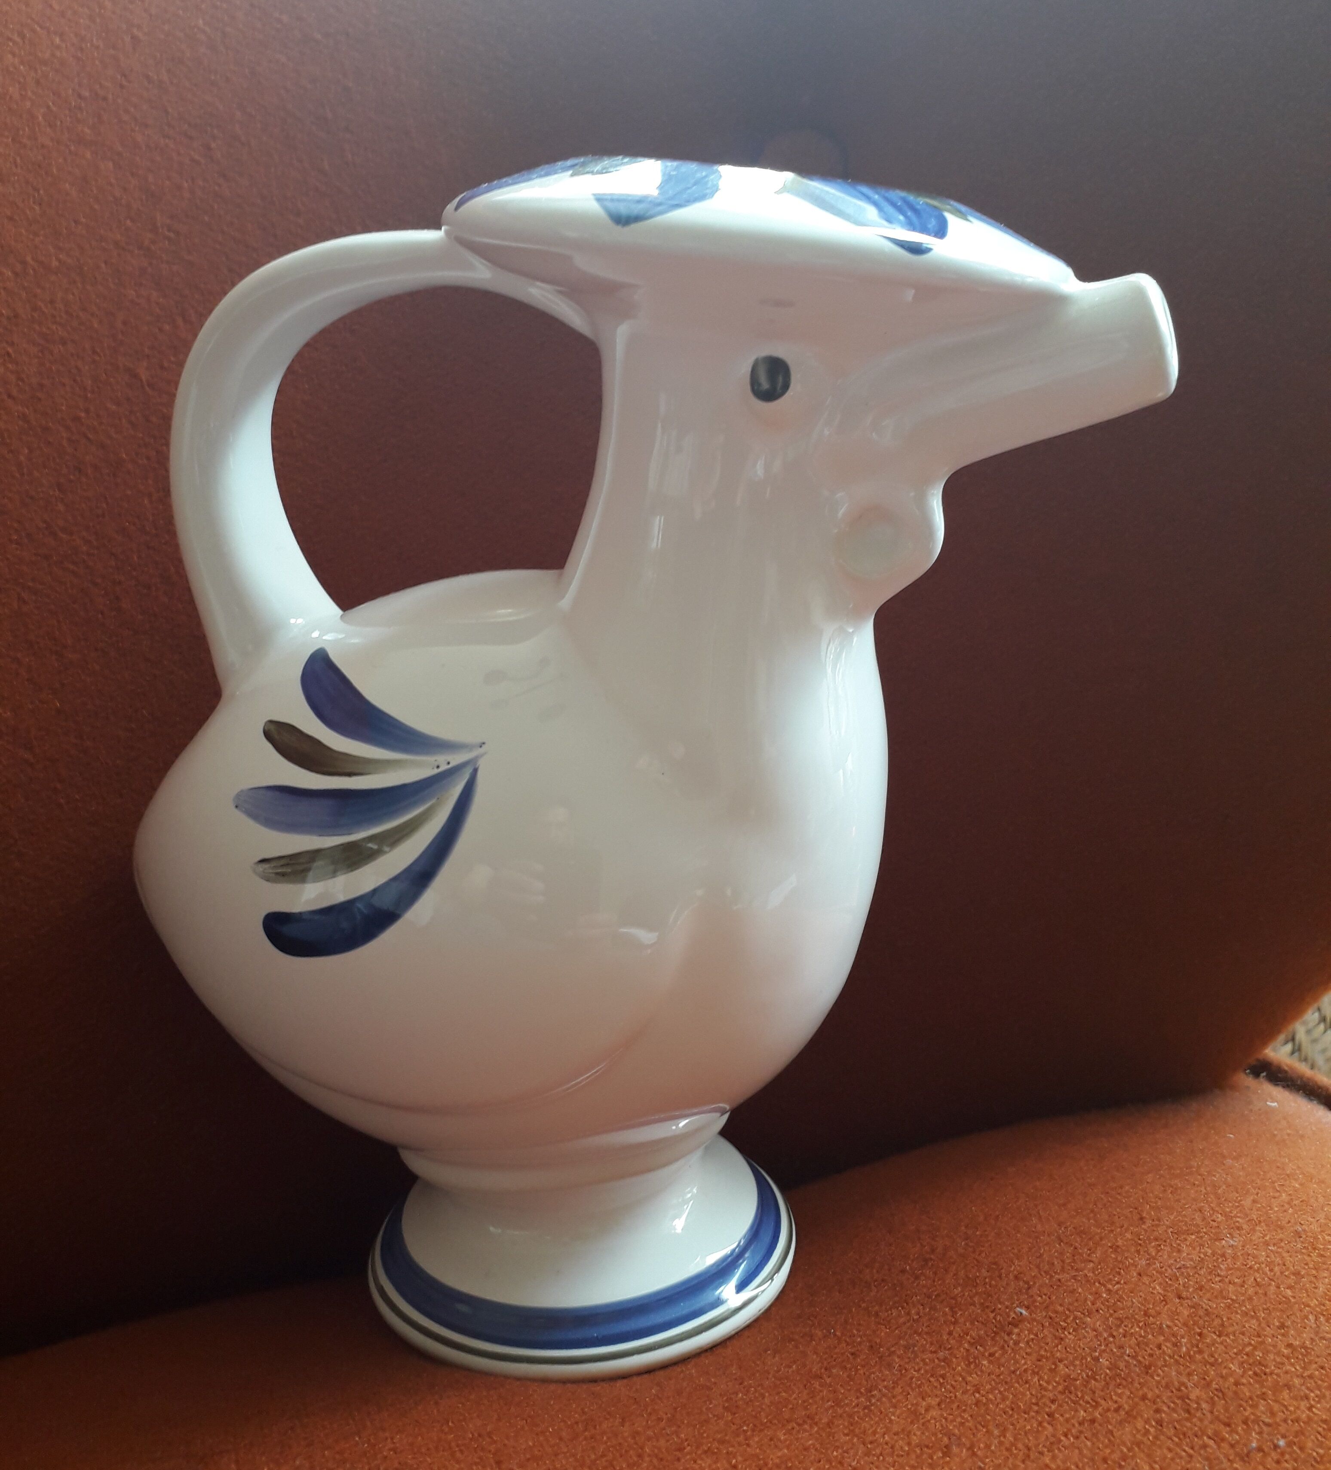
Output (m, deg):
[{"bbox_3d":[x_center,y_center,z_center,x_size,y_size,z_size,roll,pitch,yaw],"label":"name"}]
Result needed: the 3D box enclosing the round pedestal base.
[{"bbox_3d":[-0.019,0.106,0.312,0.097,0.027,0.097,-2,15,1],"label":"round pedestal base"}]

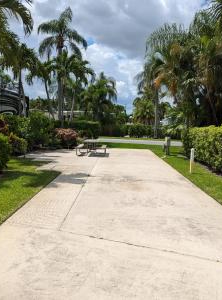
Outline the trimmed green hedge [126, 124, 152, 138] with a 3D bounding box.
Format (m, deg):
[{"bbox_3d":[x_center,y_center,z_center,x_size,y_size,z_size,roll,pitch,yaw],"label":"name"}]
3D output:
[{"bbox_3d":[3.145,-2.127,30.438,2.900,1.450,1.200,0,6,0],"label":"trimmed green hedge"}]

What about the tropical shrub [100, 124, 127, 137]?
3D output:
[{"bbox_3d":[0.310,-2.427,34.225,3.200,1.600,1.700,0,5,0],"label":"tropical shrub"}]

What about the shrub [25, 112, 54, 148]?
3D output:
[{"bbox_3d":[-4.774,-1.367,18.454,1.750,2.500,1.700,0,5,0],"label":"shrub"}]

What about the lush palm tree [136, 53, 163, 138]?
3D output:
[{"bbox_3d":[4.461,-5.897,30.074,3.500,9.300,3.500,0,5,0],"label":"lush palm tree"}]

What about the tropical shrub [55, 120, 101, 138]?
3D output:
[{"bbox_3d":[-3.058,-1.712,24.450,4.100,1.800,1.300,0,6,0],"label":"tropical shrub"}]

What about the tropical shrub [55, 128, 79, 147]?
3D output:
[{"bbox_3d":[-2.817,-0.770,17.610,1.400,1.270,1.300,0,6,0],"label":"tropical shrub"}]

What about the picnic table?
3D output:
[{"bbox_3d":[-1.007,-0.129,14.655,1.550,0.760,1.850,0,5,0],"label":"picnic table"}]

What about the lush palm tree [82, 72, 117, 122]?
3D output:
[{"bbox_3d":[-1.358,-5.389,32.635,4.100,7.800,4.100,0,5,0],"label":"lush palm tree"}]

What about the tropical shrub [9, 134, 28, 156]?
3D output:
[{"bbox_3d":[-4.567,-0.307,13.535,0.950,1.150,0.900,0,6,0],"label":"tropical shrub"}]

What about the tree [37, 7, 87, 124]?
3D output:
[{"bbox_3d":[-4.732,-7.305,26.423,4.900,12.800,4.900,0,5,0],"label":"tree"}]

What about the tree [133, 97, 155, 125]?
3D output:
[{"bbox_3d":[4.115,-4.286,34.747,2.900,4.900,2.900,0,6,0],"label":"tree"}]

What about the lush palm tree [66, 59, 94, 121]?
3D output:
[{"bbox_3d":[-2.849,-4.398,24.687,2.800,7.100,2.800,0,6,0],"label":"lush palm tree"}]

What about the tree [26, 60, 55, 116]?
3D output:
[{"bbox_3d":[-5.611,-3.705,21.741,2.300,6.300,2.300,0,6,0],"label":"tree"}]

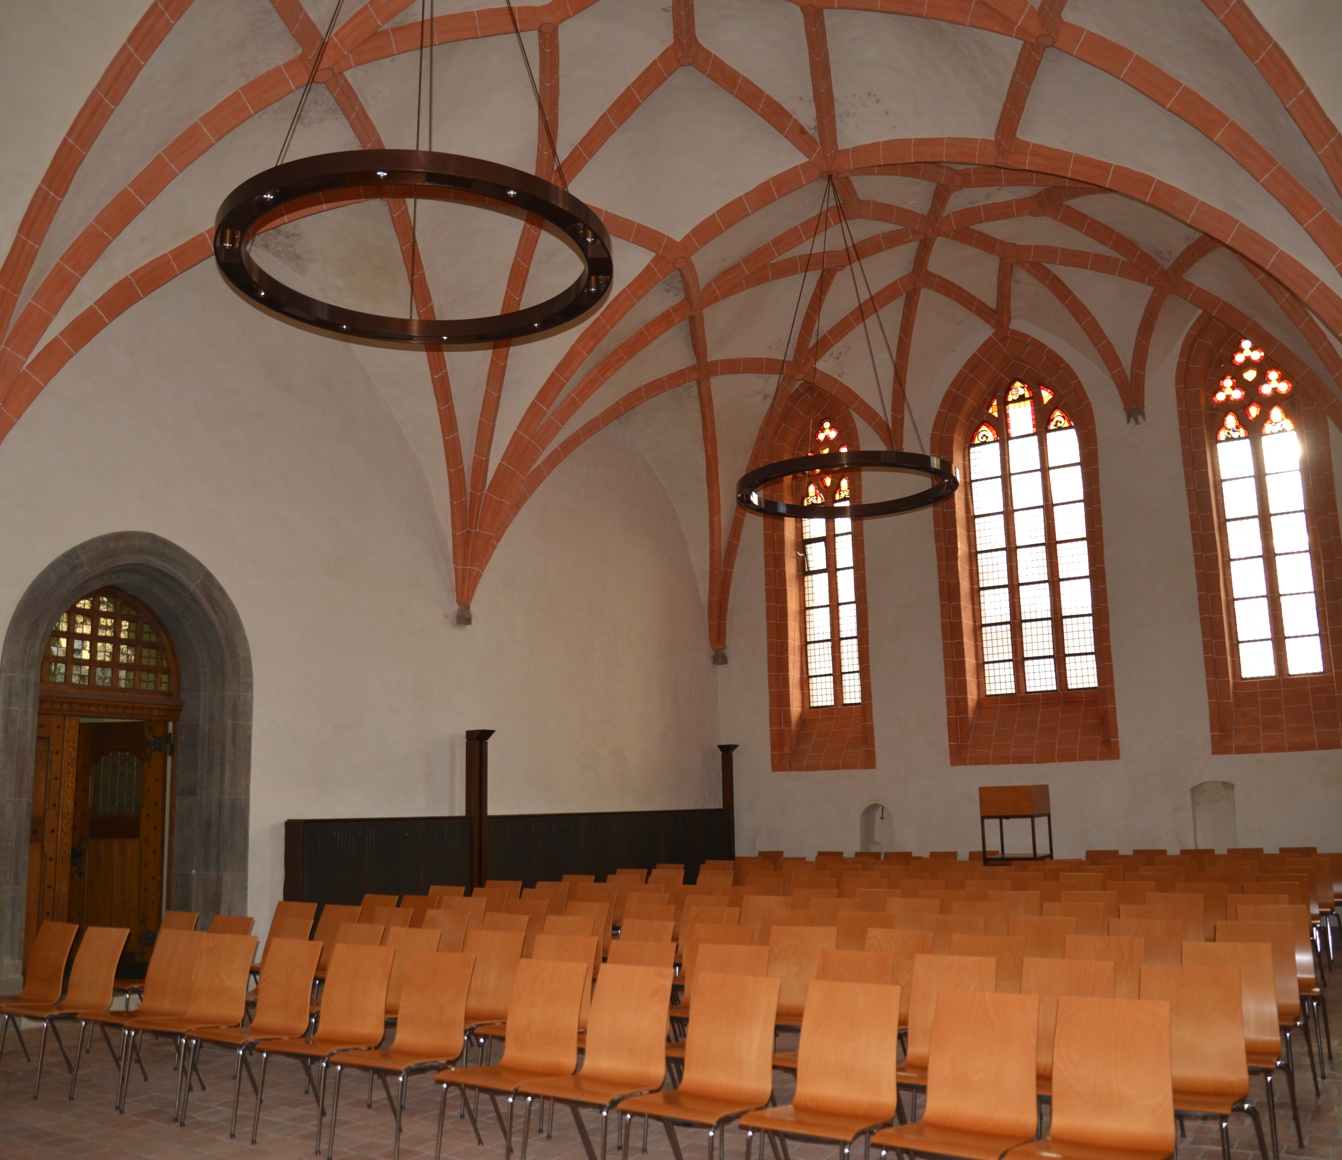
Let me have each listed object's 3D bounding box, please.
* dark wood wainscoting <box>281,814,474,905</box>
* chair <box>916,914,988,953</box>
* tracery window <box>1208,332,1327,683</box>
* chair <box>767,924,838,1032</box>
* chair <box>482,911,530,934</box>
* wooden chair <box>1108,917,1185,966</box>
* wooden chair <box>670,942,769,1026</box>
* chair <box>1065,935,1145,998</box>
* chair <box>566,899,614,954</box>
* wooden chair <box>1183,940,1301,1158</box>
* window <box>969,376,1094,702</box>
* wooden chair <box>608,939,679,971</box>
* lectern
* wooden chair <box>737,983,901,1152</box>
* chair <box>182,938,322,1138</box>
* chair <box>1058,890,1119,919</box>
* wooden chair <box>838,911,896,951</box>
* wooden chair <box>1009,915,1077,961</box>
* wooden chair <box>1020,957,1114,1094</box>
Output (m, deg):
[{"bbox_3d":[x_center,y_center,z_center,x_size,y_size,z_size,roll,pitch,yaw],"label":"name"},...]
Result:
[{"bbox_3d":[-2.897,3.112,11.540,0.100,1.447,2.440,-8,-13,32],"label":"dark wood wainscoting"},{"bbox_3d":[1.526,2.354,6.540,0.465,0.845,0.565,-8,-13,33],"label":"chair"},{"bbox_3d":[7.293,-0.942,14.285,0.930,4.300,0.200,-8,-12,31],"label":"tracery window"},{"bbox_3d":[0.627,2.282,6.055,0.475,0.845,0.565,-6,-12,24],"label":"chair"},{"bbox_3d":[-1.203,2.570,7.282,0.490,0.855,0.550,-9,-13,34],"label":"chair"},{"bbox_3d":[2.460,2.232,6.007,0.475,0.845,0.565,-7,-12,30],"label":"wooden chair"},{"bbox_3d":[0.182,2.166,5.386,0.465,0.845,0.565,-7,-12,30],"label":"wooden chair"},{"bbox_3d":[1.998,2.126,5.379,0.475,0.845,0.565,-8,-12,30],"label":"chair"},{"bbox_3d":[-0.724,2.704,8.033,0.490,0.855,0.550,-8,-13,34],"label":"chair"},{"bbox_3d":[2.403,2.030,4.998,0.465,0.845,0.565,-8,-13,31],"label":"wooden chair"},{"bbox_3d":[4.824,-0.628,15.589,1.521,4.410,0.200,-8,-12,30],"label":"window"},{"bbox_3d":[-0.260,2.215,5.595,0.465,0.845,0.565,-7,-12,29],"label":"wooden chair"},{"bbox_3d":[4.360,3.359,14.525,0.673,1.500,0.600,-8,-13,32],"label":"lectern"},{"bbox_3d":[0.569,1.934,4.177,0.475,0.845,0.565,-8,-13,32],"label":"wooden chair"},{"bbox_3d":[-2.158,2.333,5.997,0.475,0.845,0.565,-7,-12,30],"label":"chair"},{"bbox_3d":[2.805,2.563,7.823,0.475,0.845,0.565,-7,-12,30],"label":"chair"},{"bbox_3d":[1.052,2.395,6.711,0.475,0.845,0.565,-8,-12,31],"label":"wooden chair"},{"bbox_3d":[1.978,2.294,6.278,0.475,0.845,0.565,-8,-12,31],"label":"wooden chair"},{"bbox_3d":[1.552,1.986,4.632,0.465,0.845,0.565,-8,-13,32],"label":"wooden chair"}]

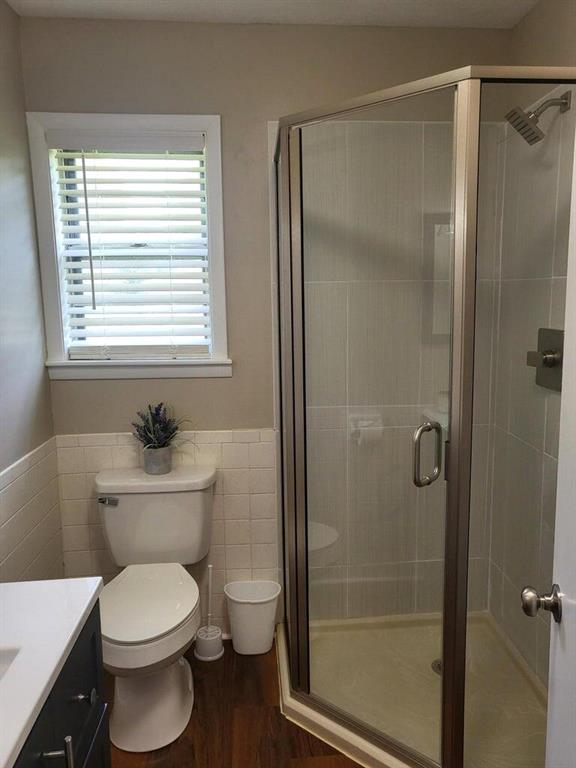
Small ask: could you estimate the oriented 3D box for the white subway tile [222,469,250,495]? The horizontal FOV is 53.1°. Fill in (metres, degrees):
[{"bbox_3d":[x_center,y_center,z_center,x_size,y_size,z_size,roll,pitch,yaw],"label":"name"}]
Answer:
[{"bbox_3d":[-0.209,0.399,2.361,0.108,0.107,0.009,-1,9,-4],"label":"white subway tile"}]

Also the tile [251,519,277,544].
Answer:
[{"bbox_3d":[-0.100,0.615,2.407,0.107,0.107,0.010,-1,8,-3],"label":"tile"}]

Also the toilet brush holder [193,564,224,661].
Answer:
[{"bbox_3d":[-0.323,0.915,2.345,0.119,0.380,0.118,-1,8,-4],"label":"toilet brush holder"}]

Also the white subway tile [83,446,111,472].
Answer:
[{"bbox_3d":[-0.756,0.303,2.308,0.108,0.107,0.009,-1,9,-4],"label":"white subway tile"}]

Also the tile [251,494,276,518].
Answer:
[{"bbox_3d":[-0.099,0.504,2.384,0.108,0.107,0.009,-1,9,-4],"label":"tile"}]

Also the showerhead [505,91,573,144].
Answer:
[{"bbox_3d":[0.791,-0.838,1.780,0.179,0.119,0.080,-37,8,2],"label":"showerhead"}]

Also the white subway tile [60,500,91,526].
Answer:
[{"bbox_3d":[-0.866,0.523,2.346,0.106,0.107,0.010,-1,8,-3],"label":"white subway tile"}]

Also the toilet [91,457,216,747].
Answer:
[{"bbox_3d":[-0.472,0.763,2.025,0.440,0.779,0.688,-1,8,-4],"label":"toilet"}]

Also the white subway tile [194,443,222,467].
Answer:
[{"bbox_3d":[-0.319,0.294,2.337,0.108,0.107,0.009,-1,9,-4],"label":"white subway tile"}]

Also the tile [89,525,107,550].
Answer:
[{"bbox_3d":[-0.753,0.625,2.358,0.108,0.107,0.009,-1,9,-4],"label":"tile"}]

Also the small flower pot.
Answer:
[{"bbox_3d":[-0.497,0.287,2.232,0.105,0.102,0.105,-1,8,-4],"label":"small flower pot"}]

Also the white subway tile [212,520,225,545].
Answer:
[{"bbox_3d":[-0.316,0.617,2.393,0.109,0.109,0.010,-1,8,-4],"label":"white subway tile"}]

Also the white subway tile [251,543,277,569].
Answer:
[{"bbox_3d":[-0.096,0.720,2.423,0.109,0.110,0.010,-1,8,-4],"label":"white subway tile"}]

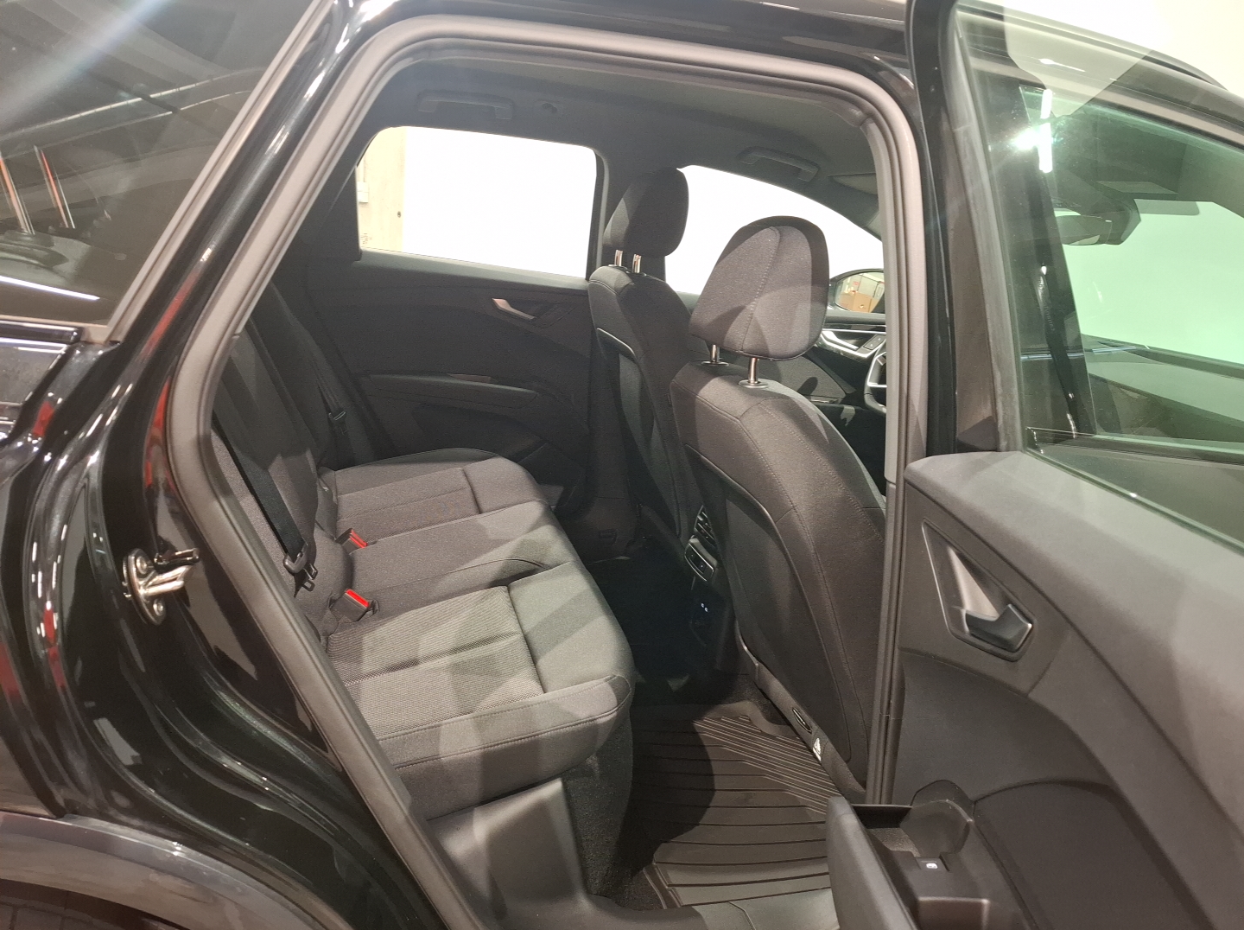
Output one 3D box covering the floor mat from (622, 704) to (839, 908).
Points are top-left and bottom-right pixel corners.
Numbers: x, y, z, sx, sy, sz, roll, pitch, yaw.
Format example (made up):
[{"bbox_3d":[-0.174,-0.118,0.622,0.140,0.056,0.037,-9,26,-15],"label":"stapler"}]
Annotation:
[{"bbox_3d":[0.208,0.610,1.590,0.469,0.031,0.510,1,20,-19],"label":"floor mat"}]

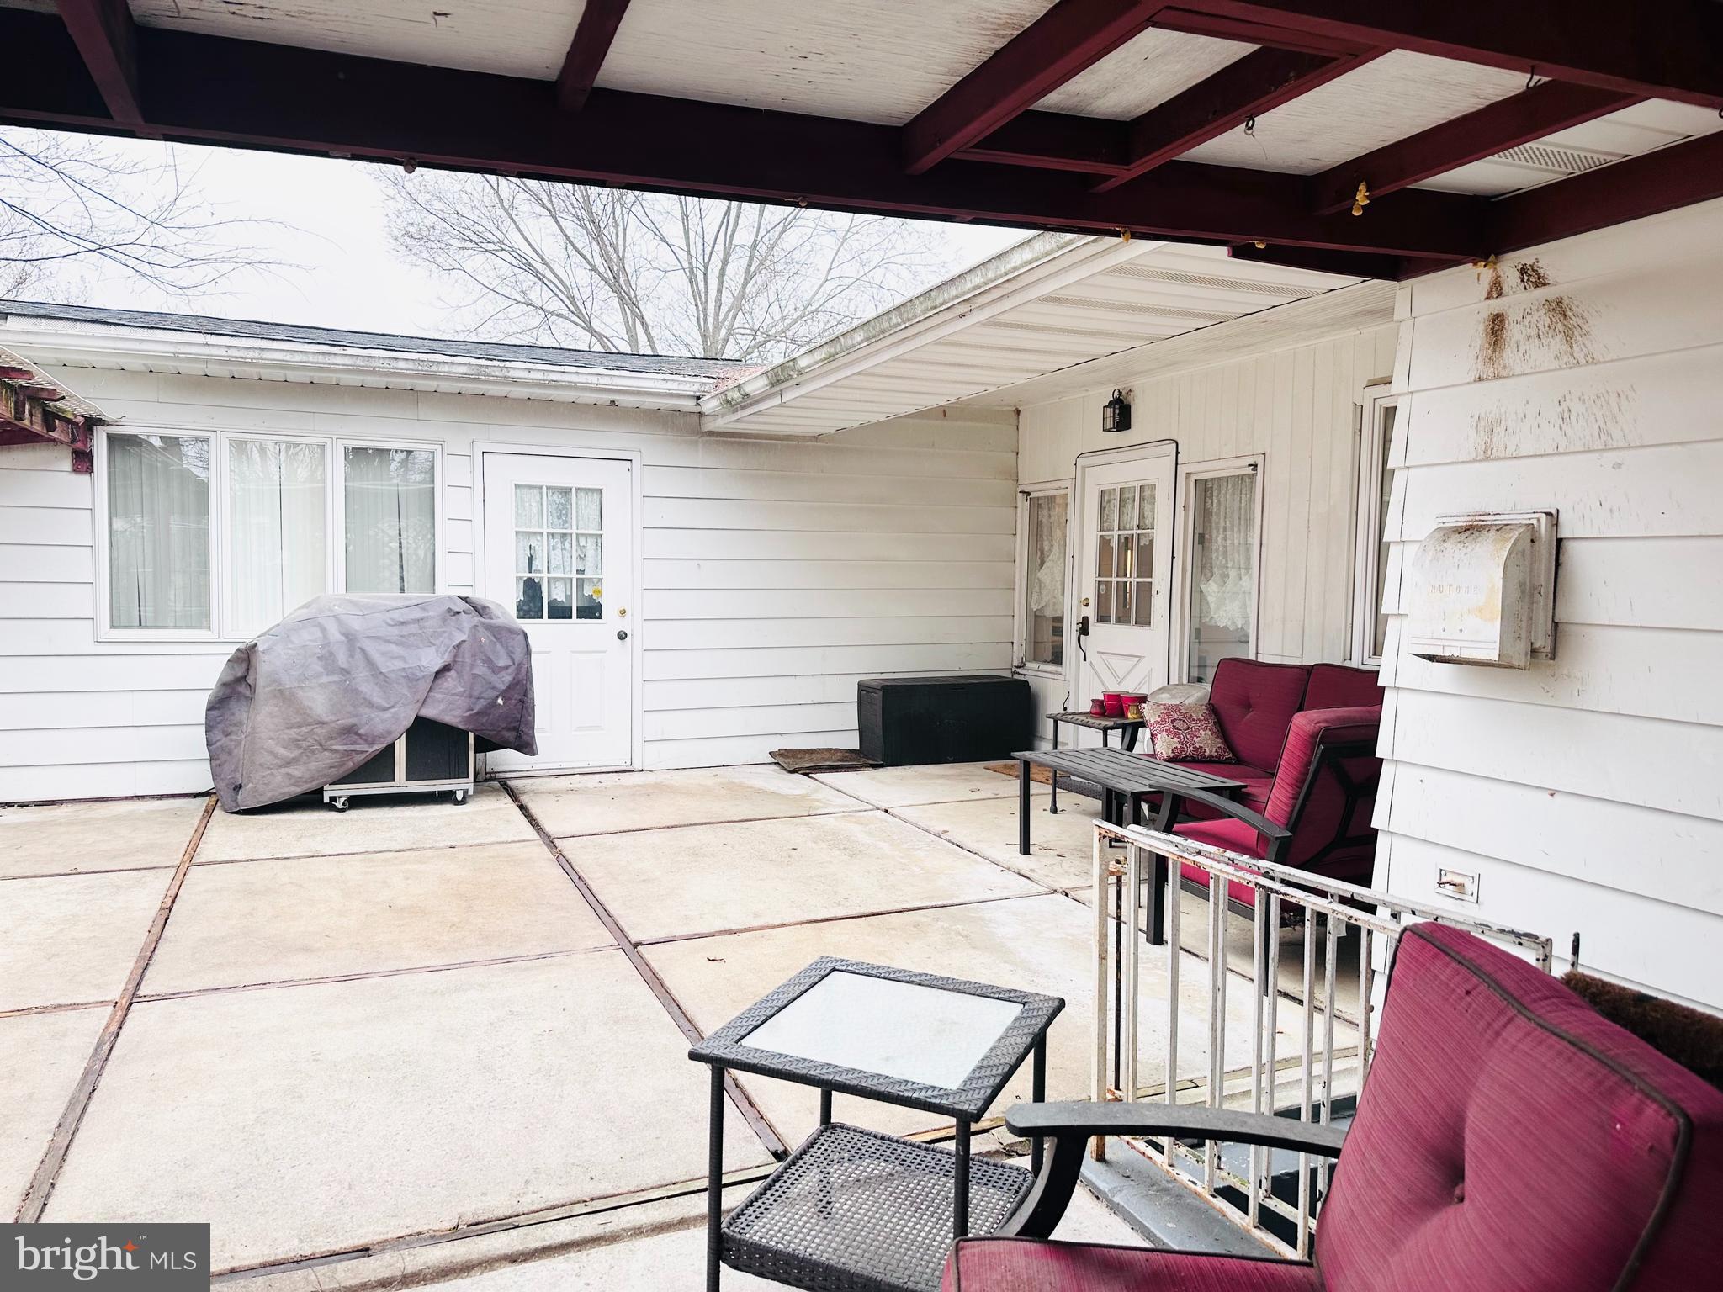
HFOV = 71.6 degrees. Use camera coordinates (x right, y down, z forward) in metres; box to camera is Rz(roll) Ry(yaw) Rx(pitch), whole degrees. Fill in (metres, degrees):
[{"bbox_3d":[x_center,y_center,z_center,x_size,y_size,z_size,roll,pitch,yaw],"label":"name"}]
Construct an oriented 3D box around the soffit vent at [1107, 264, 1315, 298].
[{"bbox_3d":[1.146,-1.177,3.878,0.790,0.012,0.095,-1,3,-23],"label":"soffit vent"}]

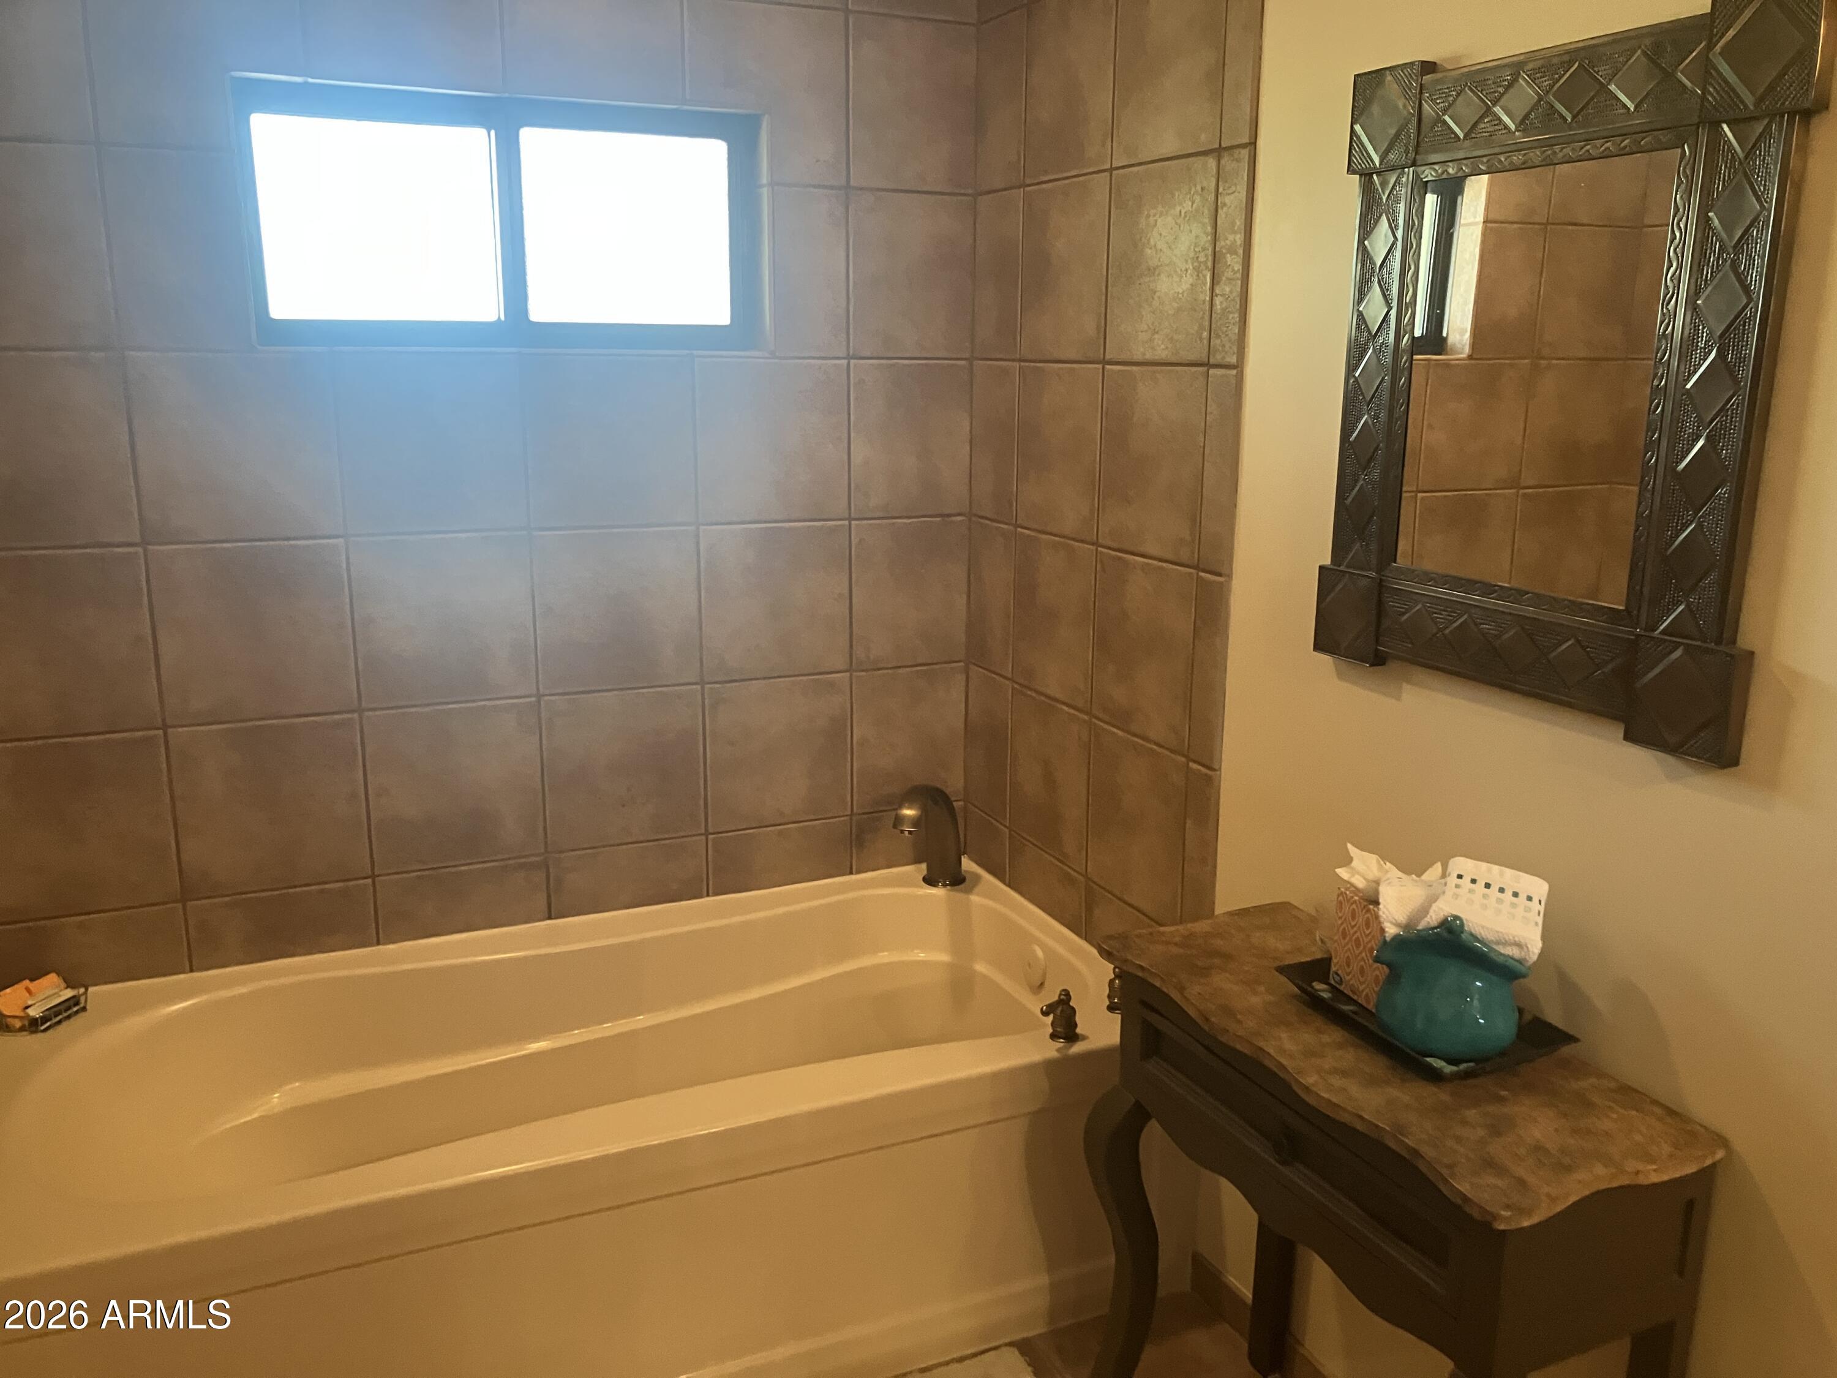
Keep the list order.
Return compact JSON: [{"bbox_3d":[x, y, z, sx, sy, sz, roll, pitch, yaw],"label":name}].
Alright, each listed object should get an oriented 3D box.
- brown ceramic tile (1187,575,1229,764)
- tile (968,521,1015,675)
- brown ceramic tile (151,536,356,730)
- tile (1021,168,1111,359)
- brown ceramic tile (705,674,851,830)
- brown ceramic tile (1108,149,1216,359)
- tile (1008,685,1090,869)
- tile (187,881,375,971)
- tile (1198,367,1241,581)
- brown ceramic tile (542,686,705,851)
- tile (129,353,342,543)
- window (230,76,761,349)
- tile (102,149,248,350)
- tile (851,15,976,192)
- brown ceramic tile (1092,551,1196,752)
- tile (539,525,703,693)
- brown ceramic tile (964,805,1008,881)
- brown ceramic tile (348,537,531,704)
[{"bbox_3d":[0.466,-0.028,2.361,0.010,0.310,0.075,-5,14,-23],"label":"brown ceramic tile"},{"bbox_3d":[0.153,-0.191,3.047,0.010,0.310,0.191,-5,14,-23],"label":"tile"},{"bbox_3d":[-1.151,-0.098,2.590,0.310,0.310,0.010,-5,14,-23],"label":"brown ceramic tile"},{"bbox_3d":[0.260,-0.741,2.635,0.010,0.305,0.305,-5,14,-24],"label":"tile"},{"bbox_3d":[-0.283,0.127,3.003,0.307,0.305,0.010,-5,14,-24],"label":"brown ceramic tile"},{"bbox_3d":[0.387,-0.677,2.368,0.010,0.305,0.302,-5,14,-24],"label":"brown ceramic tile"},{"bbox_3d":[0.254,0.171,2.891,0.010,0.310,0.310,-5,14,-23],"label":"tile"},{"bbox_3d":[-1.139,0.421,2.670,0.305,0.123,0.010,-5,14,-24],"label":"tile"},{"bbox_3d":[0.469,-0.335,2.289,0.010,0.310,0.075,-5,14,-23],"label":"tile"},{"bbox_3d":[-0.568,0.154,2.868,0.305,0.305,0.010,-5,14,-24],"label":"brown ceramic tile"},{"bbox_3d":[-1.135,-0.399,2.486,0.307,0.305,0.010,-5,14,-24],"label":"tile"},{"bbox_3d":[-0.706,-0.815,2.628,0.891,0.424,0.080,-5,14,-24],"label":"window"},{"bbox_3d":[-1.179,-0.697,2.385,0.191,0.305,0.010,-5,14,-24],"label":"tile"},{"bbox_3d":[-0.008,-1.107,2.825,0.263,0.305,0.010,-5,14,-24],"label":"tile"},{"bbox_3d":[0.379,-0.068,2.491,0.010,0.304,0.306,-5,14,-23],"label":"brown ceramic tile"},{"bbox_3d":[-0.565,-0.149,2.798,0.306,0.304,0.010,-5,14,-23],"label":"tile"},{"bbox_3d":[0.148,0.333,3.170,0.010,0.123,0.191,-5,14,-23],"label":"brown ceramic tile"},{"bbox_3d":[-0.851,-0.123,2.674,0.306,0.304,0.010,-5,14,-23],"label":"brown ceramic tile"}]

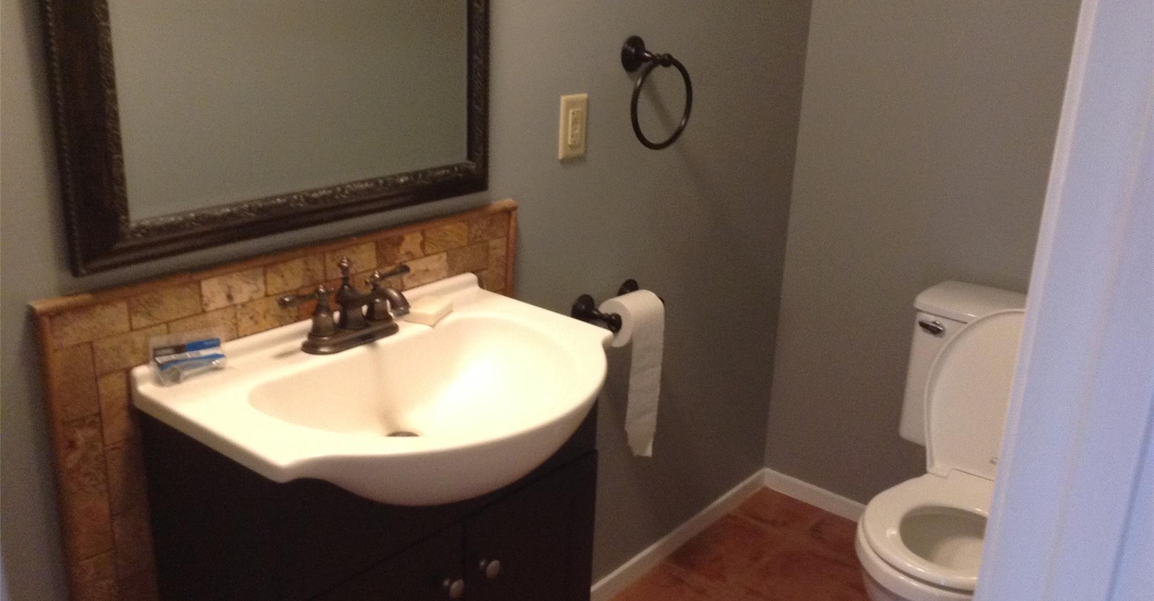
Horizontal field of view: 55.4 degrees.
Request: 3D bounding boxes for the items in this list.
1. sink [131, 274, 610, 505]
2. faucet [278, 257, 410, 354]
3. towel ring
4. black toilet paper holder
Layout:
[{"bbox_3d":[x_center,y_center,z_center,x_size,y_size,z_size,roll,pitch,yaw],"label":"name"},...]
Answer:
[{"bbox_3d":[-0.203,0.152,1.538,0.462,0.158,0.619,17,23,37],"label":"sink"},{"bbox_3d":[-0.294,0.012,1.575,0.166,0.131,0.238,17,23,37],"label":"faucet"},{"bbox_3d":[0.139,-0.397,2.102,0.086,0.205,0.188,17,23,37],"label":"towel ring"},{"bbox_3d":[0.101,0.008,2.200,0.095,0.070,0.221,17,23,37],"label":"black toilet paper holder"}]

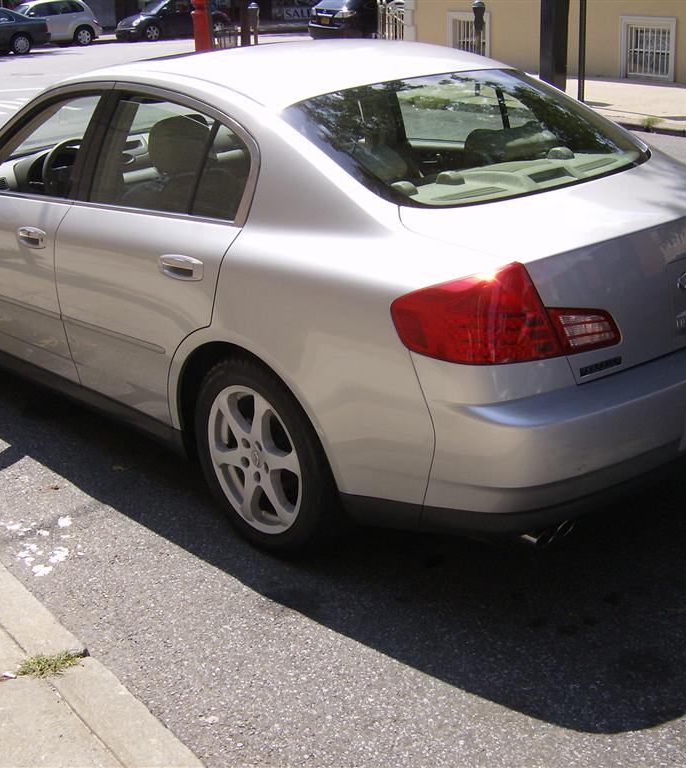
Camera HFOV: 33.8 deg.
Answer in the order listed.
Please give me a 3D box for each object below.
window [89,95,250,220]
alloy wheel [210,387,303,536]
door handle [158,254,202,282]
[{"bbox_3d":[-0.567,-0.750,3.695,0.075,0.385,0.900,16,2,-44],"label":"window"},{"bbox_3d":[-0.214,0.212,3.494,0.170,0.470,0.470,-19,25,-38],"label":"alloy wheel"},{"bbox_3d":[-0.486,-0.357,3.458,0.055,0.080,0.235,-19,25,-38],"label":"door handle"}]

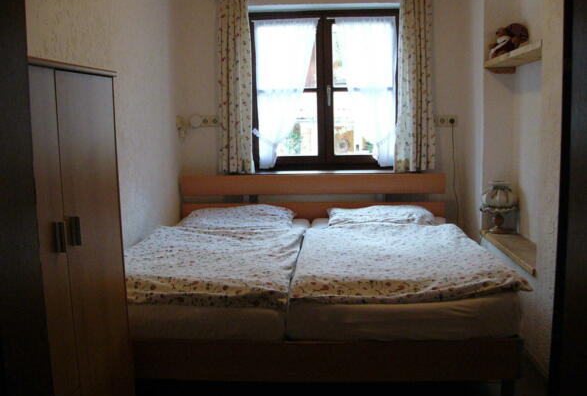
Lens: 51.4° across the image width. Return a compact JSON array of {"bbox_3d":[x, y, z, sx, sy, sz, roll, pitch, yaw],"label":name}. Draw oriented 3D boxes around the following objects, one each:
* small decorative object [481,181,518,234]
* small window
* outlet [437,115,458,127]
[{"bbox_3d":[1.293,0.058,3.830,0.235,0.325,0.235,-1,8,4],"label":"small decorative object"},{"bbox_3d":[0.235,-0.801,4.560,1.090,1.175,0.100,-1,8,4],"label":"small window"},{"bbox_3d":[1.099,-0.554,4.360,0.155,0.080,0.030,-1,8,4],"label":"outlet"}]

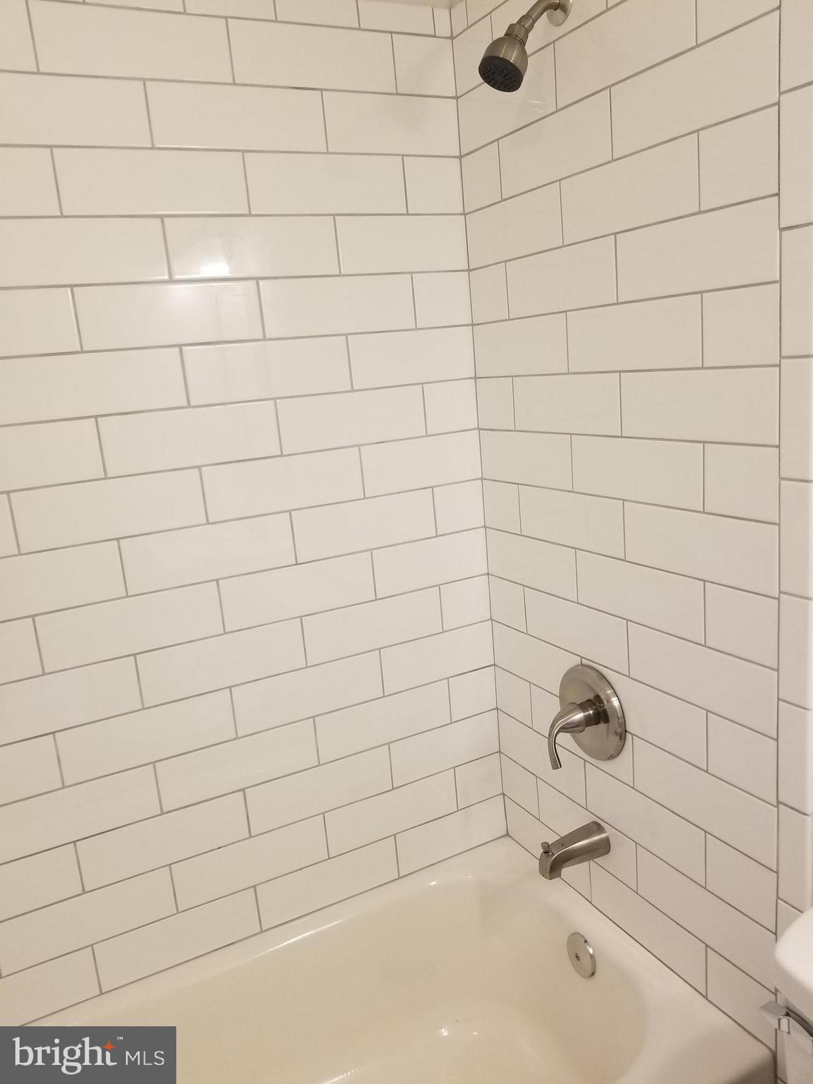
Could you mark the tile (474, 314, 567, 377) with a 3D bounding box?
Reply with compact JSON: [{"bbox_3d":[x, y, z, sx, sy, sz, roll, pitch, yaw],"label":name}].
[{"bbox_3d":[0.209,-0.365,1.531,0.009,0.101,0.284,-11,13,-26],"label":"tile"}]

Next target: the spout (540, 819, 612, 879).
[{"bbox_3d":[0.314,0.580,1.538,0.131,0.072,0.064,-11,14,-26],"label":"spout"}]

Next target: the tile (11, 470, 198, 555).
[{"bbox_3d":[-0.498,-0.057,1.385,0.305,0.101,0.010,-11,14,-26],"label":"tile"}]

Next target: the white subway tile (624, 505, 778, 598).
[{"bbox_3d":[0.431,0.004,1.212,0.009,0.101,0.298,-11,14,-26],"label":"white subway tile"}]

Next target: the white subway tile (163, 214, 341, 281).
[{"bbox_3d":[-0.262,-0.513,1.426,0.306,0.101,0.009,-11,14,-25],"label":"white subway tile"}]

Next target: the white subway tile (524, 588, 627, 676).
[{"bbox_3d":[0.317,0.160,1.532,0.010,0.102,0.304,-12,14,-26],"label":"white subway tile"}]

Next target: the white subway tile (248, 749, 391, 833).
[{"bbox_3d":[-0.171,0.501,1.653,0.304,0.102,0.009,-11,13,-25],"label":"white subway tile"}]

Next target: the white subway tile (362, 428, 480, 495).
[{"bbox_3d":[0.033,-0.161,1.647,0.276,0.102,0.009,-11,13,-25],"label":"white subway tile"}]

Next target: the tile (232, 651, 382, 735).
[{"bbox_3d":[-0.189,0.295,1.608,0.305,0.101,0.010,-11,14,-26],"label":"tile"}]

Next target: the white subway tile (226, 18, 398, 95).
[{"bbox_3d":[-0.159,-0.849,1.434,0.304,0.102,0.009,-11,13,-25],"label":"white subway tile"}]

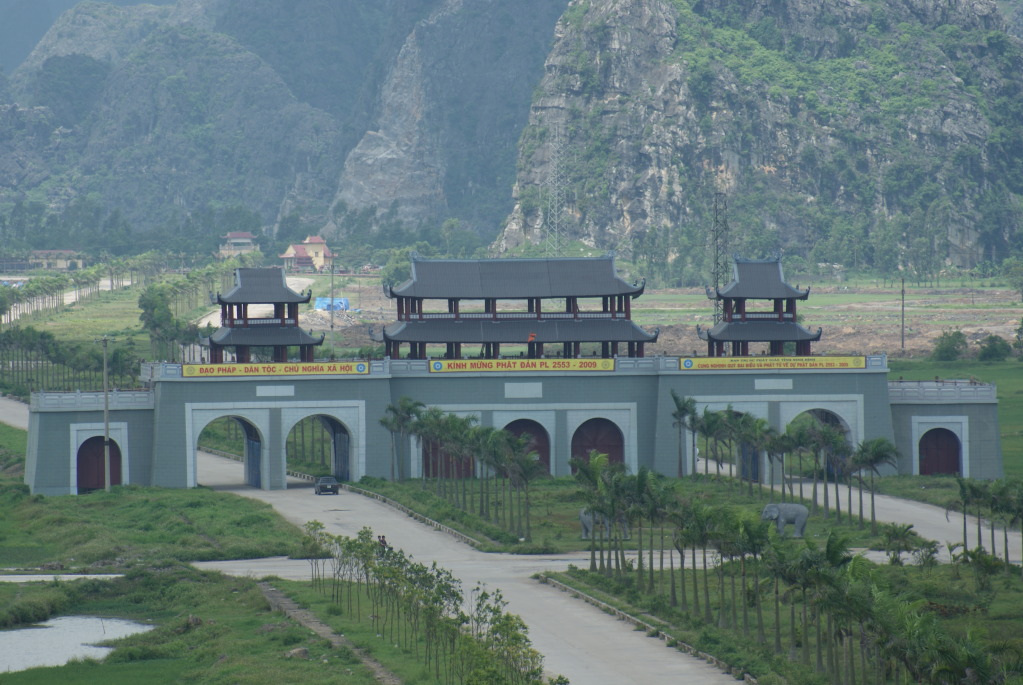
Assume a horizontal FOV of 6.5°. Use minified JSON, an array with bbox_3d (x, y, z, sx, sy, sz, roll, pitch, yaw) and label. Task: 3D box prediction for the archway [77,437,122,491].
[{"bbox_3d":[-34.736,10.268,754.458,3.812,4.837,1.500,-1,1,-10],"label":"archway"}]

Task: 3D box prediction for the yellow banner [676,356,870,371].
[{"bbox_3d":[21.700,1.753,748.026,15.780,0.980,0.100,-1,1,-8],"label":"yellow banner"}]

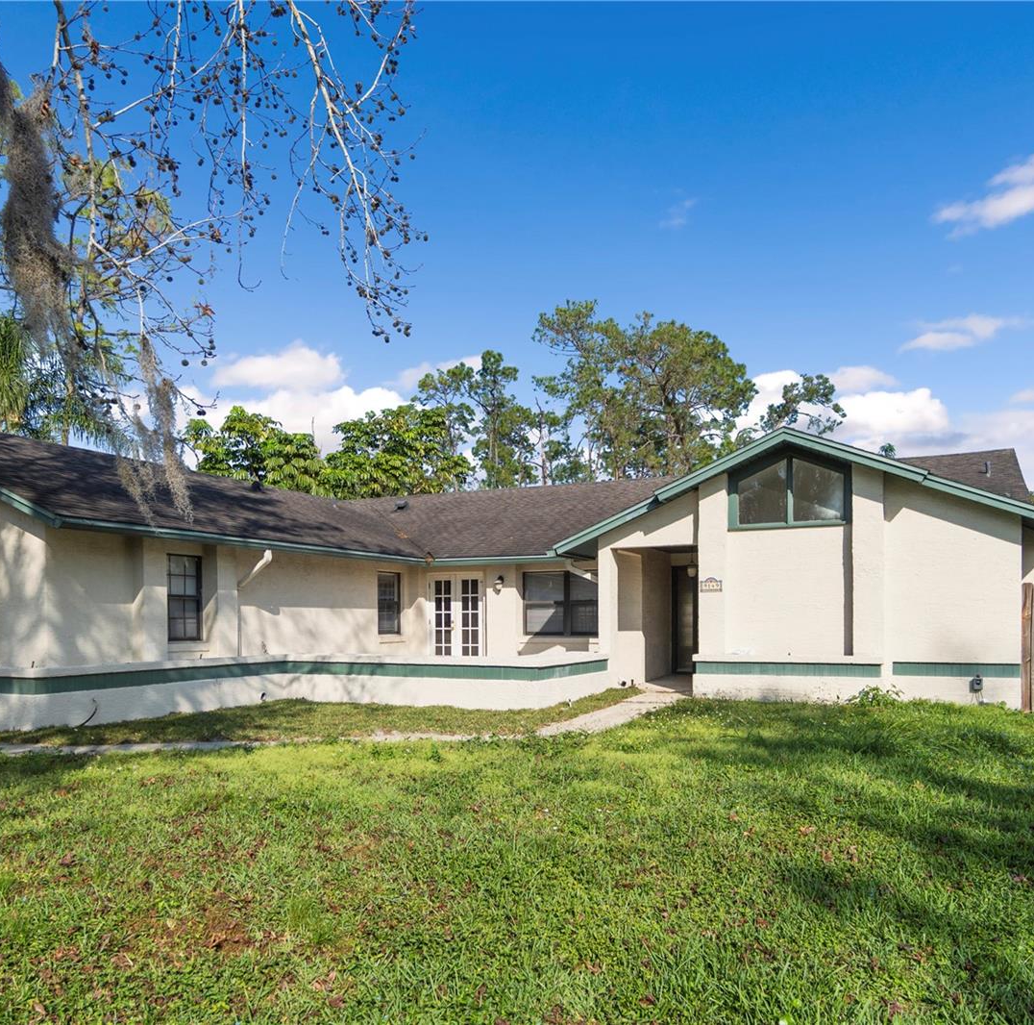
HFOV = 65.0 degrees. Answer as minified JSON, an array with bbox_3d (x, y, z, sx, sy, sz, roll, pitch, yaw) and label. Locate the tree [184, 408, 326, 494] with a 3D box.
[{"bbox_3d":[-9.707,-0.293,29.786,5.300,7.152,5.000,1,-4,-18],"label":"tree"}]

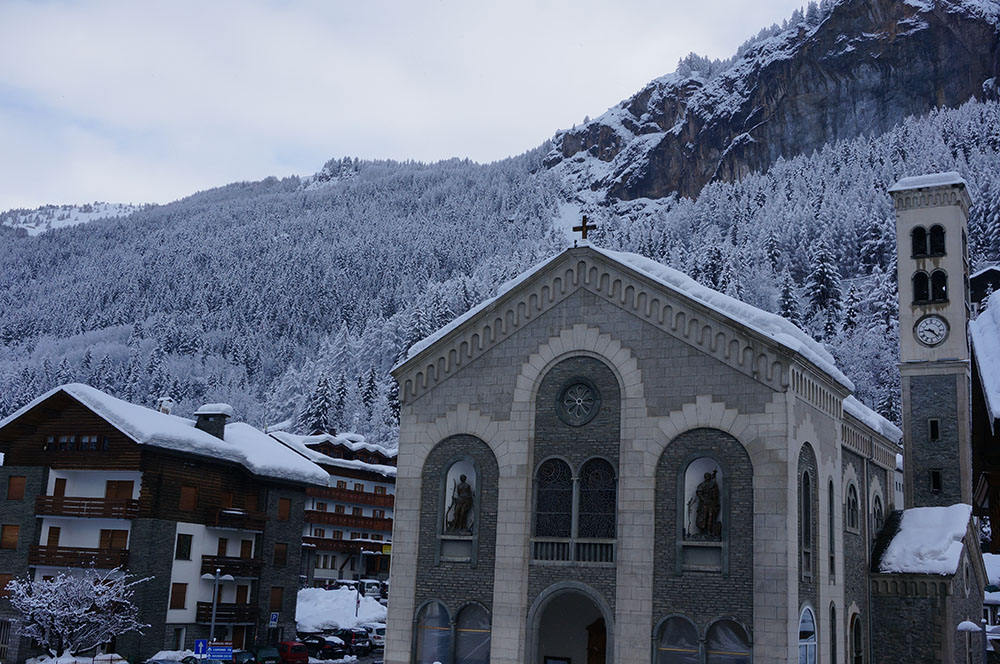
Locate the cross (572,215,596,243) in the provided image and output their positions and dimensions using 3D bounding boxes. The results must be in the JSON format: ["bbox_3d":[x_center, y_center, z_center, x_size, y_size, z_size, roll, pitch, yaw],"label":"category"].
[{"bbox_3d":[3.458,-4.235,45.407,1.000,1.120,0.160,-3,-13,28],"label":"cross"}]

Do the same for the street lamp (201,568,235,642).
[{"bbox_3d":[-12.797,13.213,49.437,1.550,5.200,0.650,6,-13,-13],"label":"street lamp"}]

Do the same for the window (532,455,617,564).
[{"bbox_3d":[2.910,6.907,43.062,3.380,4.020,0.350,-3,-13,28],"label":"window"}]

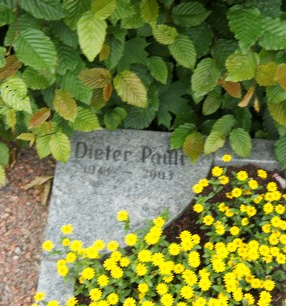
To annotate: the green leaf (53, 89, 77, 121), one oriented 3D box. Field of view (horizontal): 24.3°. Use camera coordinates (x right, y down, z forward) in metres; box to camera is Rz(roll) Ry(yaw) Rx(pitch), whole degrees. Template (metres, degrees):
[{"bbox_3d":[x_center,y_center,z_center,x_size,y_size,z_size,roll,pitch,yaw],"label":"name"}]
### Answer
[{"bbox_3d":[-0.149,-0.092,1.280,0.041,0.015,0.071,-27,92,-6],"label":"green leaf"}]

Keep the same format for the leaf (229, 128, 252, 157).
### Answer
[{"bbox_3d":[0.198,-0.020,1.350,0.042,0.014,0.064,-19,84,6],"label":"leaf"}]

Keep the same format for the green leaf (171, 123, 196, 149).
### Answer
[{"bbox_3d":[0.076,-0.033,1.240,0.038,0.015,0.062,44,86,6],"label":"green leaf"}]

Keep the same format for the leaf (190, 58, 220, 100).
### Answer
[{"bbox_3d":[0.120,-0.142,1.270,0.053,0.018,0.088,20,92,4],"label":"leaf"}]

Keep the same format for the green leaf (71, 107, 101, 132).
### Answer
[{"bbox_3d":[-0.106,-0.062,1.250,0.064,0.011,0.046,19,83,-2],"label":"green leaf"}]

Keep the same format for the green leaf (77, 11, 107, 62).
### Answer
[{"bbox_3d":[-0.090,-0.207,1.180,0.053,0.094,0.018,3,4,-4],"label":"green leaf"}]

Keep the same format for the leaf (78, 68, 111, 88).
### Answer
[{"bbox_3d":[-0.092,-0.141,1.264,0.061,0.018,0.038,3,81,6],"label":"leaf"}]

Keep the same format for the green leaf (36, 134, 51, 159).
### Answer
[{"bbox_3d":[-0.184,-0.012,1.250,0.036,0.010,0.052,16,83,-6],"label":"green leaf"}]

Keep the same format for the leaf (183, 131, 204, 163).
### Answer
[{"bbox_3d":[0.104,-0.013,1.371,0.040,0.069,0.018,5,17,2],"label":"leaf"}]

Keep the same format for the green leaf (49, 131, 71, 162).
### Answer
[{"bbox_3d":[-0.170,-0.013,1.371,0.040,0.071,0.018,-20,16,-3],"label":"green leaf"}]

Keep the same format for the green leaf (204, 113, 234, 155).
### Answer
[{"bbox_3d":[0.141,-0.034,1.220,0.038,0.015,0.085,35,86,7],"label":"green leaf"}]

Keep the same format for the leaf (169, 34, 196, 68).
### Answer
[{"bbox_3d":[0.070,-0.183,1.200,0.045,0.015,0.071,-29,83,-2],"label":"leaf"}]

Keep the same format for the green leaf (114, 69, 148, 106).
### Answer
[{"bbox_3d":[-0.024,-0.122,1.254,0.084,0.018,0.049,43,91,-13],"label":"green leaf"}]

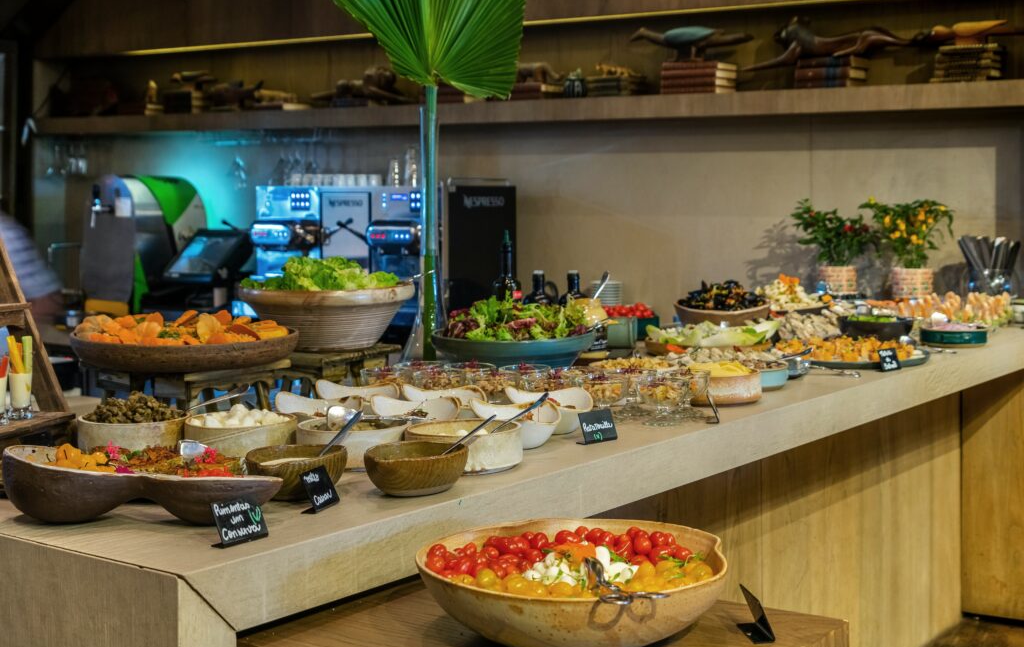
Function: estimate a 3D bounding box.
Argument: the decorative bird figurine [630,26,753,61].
[{"bbox_3d":[0.709,-1.113,5.200,0.510,0.125,0.100,4,6,34],"label":"decorative bird figurine"}]

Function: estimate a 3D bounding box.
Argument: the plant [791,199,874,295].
[{"bbox_3d":[1.249,-0.298,5.100,0.315,0.370,0.280,0,5,0],"label":"plant"}]

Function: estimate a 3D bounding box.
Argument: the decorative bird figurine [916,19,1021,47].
[{"bbox_3d":[1.622,-1.034,4.650,0.380,0.095,0.085,4,6,34],"label":"decorative bird figurine"}]

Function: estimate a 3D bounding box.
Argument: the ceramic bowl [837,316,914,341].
[{"bbox_3d":[1.125,0.022,4.050,0.240,0.075,0.240,0,5,0],"label":"ceramic bowl"}]

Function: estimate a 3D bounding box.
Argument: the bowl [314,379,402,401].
[{"bbox_3d":[-0.313,0.157,2.660,0.170,0.085,0.155,0,5,0],"label":"bowl"}]

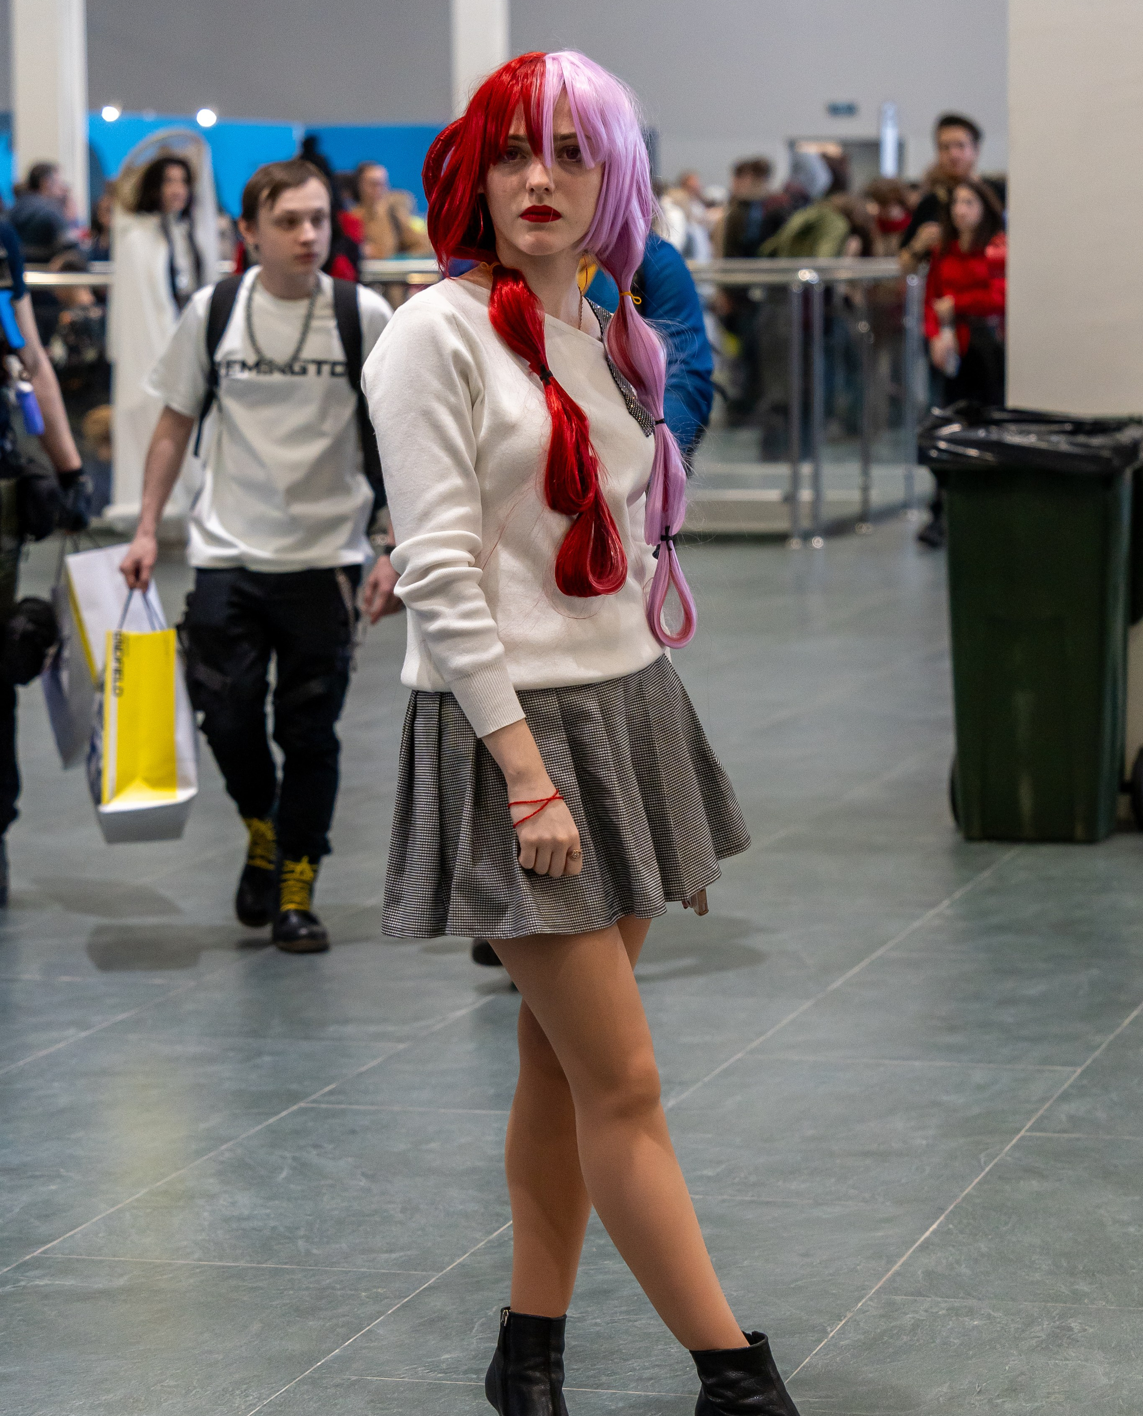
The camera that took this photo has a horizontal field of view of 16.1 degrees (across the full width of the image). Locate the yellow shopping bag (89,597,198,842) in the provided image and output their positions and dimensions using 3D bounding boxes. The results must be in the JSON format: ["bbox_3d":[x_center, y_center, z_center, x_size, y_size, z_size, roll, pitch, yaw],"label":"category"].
[{"bbox_3d":[-0.891,0.025,8.420,0.200,0.470,0.280,-2,-13,-12],"label":"yellow shopping bag"}]

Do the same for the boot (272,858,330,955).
[{"bbox_3d":[-0.578,0.391,8.620,0.110,0.210,0.290,-1,7,-6],"label":"boot"}]

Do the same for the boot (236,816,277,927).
[{"bbox_3d":[-0.654,0.317,8.701,0.110,0.210,0.290,0,27,6],"label":"boot"}]

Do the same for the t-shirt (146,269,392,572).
[{"bbox_3d":[-0.618,-0.608,8.520,0.560,0.620,0.310,-1,7,-8],"label":"t-shirt"}]

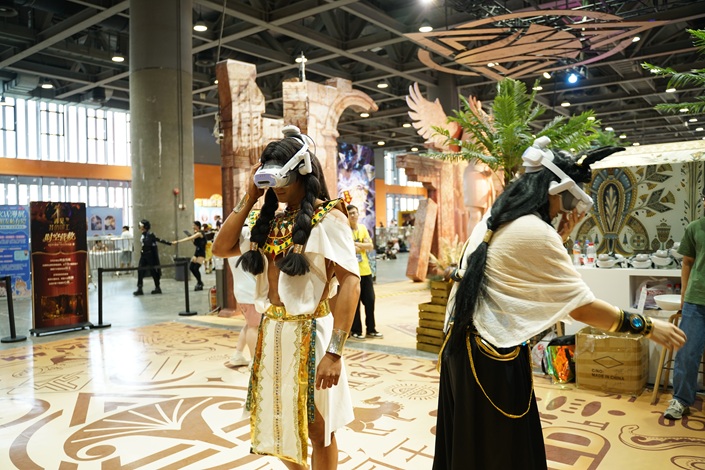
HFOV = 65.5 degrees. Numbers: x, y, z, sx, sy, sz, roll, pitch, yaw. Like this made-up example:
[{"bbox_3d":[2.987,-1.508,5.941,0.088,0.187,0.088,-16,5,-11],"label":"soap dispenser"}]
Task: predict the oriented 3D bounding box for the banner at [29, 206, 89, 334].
[{"bbox_3d":[-4.350,0.457,8.200,0.800,1.880,0.420,-2,1,-40],"label":"banner"}]

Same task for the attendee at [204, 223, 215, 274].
[{"bbox_3d":[-4.536,0.426,17.305,0.460,1.600,0.350,0,1,18],"label":"attendee"}]

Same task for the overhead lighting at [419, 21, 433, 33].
[{"bbox_3d":[2.672,-7.563,19.936,0.500,0.380,0.500,-1,1,0],"label":"overhead lighting"}]

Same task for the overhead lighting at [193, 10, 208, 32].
[{"bbox_3d":[-5.443,-7.610,19.634,0.480,0.600,0.480,-1,1,0],"label":"overhead lighting"}]

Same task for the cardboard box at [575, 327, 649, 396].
[{"bbox_3d":[2.370,1.130,5.000,0.505,0.490,0.470,0,1,36],"label":"cardboard box"}]

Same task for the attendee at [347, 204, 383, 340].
[{"bbox_3d":[0.110,0.479,7.346,0.530,1.750,0.380,-1,1,-13],"label":"attendee"}]

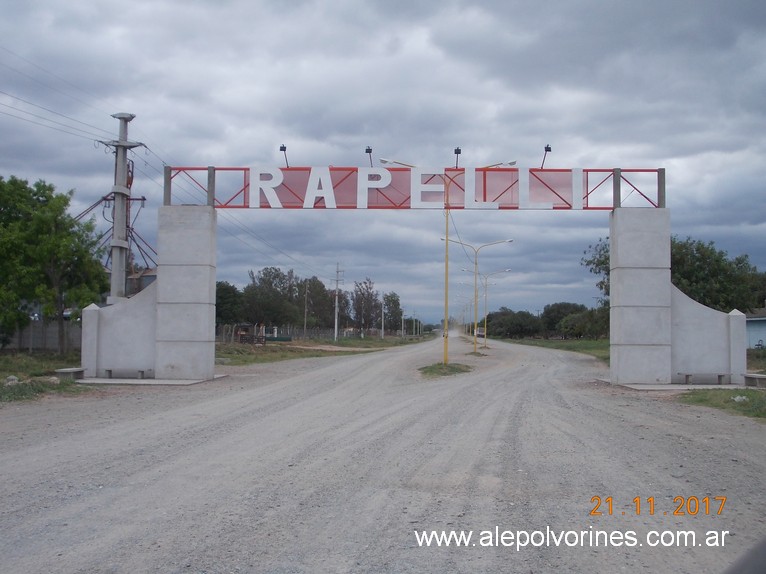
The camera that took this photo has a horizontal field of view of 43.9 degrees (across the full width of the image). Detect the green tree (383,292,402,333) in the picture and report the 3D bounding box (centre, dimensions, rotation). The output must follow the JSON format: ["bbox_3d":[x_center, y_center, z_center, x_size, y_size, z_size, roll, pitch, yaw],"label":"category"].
[{"bbox_3d":[2.601,7.613,264.718,5.572,12.175,5.572,0,-3,1],"label":"green tree"}]

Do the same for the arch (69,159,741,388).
[{"bbox_3d":[0.744,-0.379,27.281,18.906,6.129,0.950,0,-3,3],"label":"arch"}]

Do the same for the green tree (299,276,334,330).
[{"bbox_3d":[-12.978,3.916,184.724,7.002,11.929,7.002,1,-3,-4],"label":"green tree"}]

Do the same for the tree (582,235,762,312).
[{"bbox_3d":[17.625,0.577,57.831,10.244,7.321,8.707,0,-3,17],"label":"tree"}]

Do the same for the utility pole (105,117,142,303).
[{"bbox_3d":[-12.594,-2.487,45.726,1.800,11.869,1.100,0,-3,-1],"label":"utility pole"}]

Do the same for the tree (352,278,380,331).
[{"bbox_3d":[-3.955,4.889,224.681,6.623,13.815,6.623,0,-3,-1],"label":"tree"}]

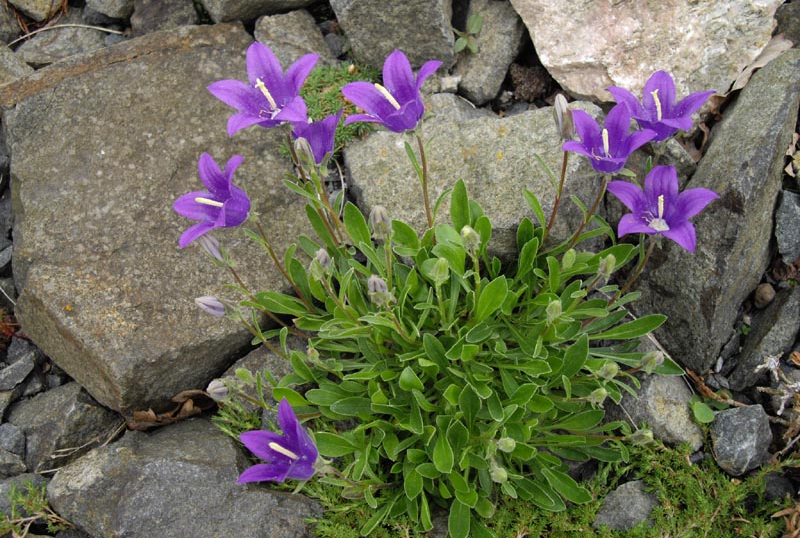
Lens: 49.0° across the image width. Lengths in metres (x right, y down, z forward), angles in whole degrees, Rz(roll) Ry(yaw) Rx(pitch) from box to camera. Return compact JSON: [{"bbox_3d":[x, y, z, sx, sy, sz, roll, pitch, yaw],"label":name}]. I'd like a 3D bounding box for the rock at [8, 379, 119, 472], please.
[{"bbox_3d":[-0.192,0.091,0.508,0.058,0.038,0.045,0,46,0],"label":"rock"}]

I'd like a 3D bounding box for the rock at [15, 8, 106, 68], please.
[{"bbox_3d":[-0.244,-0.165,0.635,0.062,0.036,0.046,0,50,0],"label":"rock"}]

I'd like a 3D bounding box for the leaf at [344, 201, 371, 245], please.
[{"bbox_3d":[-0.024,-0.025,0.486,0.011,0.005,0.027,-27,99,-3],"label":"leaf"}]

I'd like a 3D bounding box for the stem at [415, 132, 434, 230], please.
[{"bbox_3d":[0.013,-0.044,0.451,0.004,0.058,0.004,-6,36,4],"label":"stem"}]

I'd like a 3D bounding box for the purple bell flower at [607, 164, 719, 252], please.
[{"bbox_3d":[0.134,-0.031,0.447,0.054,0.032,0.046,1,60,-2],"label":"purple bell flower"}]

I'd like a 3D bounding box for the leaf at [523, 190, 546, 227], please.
[{"bbox_3d":[0.072,-0.032,0.470,0.007,0.024,0.006,-37,22,-20],"label":"leaf"}]

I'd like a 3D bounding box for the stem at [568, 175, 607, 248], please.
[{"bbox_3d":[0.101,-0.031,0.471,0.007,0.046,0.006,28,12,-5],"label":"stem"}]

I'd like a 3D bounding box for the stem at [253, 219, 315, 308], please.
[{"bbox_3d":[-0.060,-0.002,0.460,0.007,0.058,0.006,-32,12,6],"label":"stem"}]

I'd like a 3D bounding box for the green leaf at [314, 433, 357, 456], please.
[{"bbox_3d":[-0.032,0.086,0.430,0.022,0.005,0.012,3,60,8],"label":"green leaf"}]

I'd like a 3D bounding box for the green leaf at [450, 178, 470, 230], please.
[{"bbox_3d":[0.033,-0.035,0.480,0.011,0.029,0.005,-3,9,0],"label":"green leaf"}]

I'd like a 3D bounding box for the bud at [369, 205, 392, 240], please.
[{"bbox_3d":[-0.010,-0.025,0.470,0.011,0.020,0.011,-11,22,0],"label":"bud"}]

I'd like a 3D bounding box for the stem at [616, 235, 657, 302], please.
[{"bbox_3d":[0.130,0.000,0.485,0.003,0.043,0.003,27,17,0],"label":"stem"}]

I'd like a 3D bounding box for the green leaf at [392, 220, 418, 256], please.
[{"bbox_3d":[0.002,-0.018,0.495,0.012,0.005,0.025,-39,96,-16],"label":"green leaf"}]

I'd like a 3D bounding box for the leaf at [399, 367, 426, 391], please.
[{"bbox_3d":[0.006,0.054,0.437,0.012,0.015,0.006,-20,39,-15],"label":"leaf"}]

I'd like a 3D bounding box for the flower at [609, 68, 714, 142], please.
[{"bbox_3d":[0.129,-0.083,0.442,0.053,0.029,0.047,-6,34,6],"label":"flower"}]

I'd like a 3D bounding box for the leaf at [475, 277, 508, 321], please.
[{"bbox_3d":[0.047,0.015,0.451,0.006,0.029,0.013,-4,42,-47],"label":"leaf"}]

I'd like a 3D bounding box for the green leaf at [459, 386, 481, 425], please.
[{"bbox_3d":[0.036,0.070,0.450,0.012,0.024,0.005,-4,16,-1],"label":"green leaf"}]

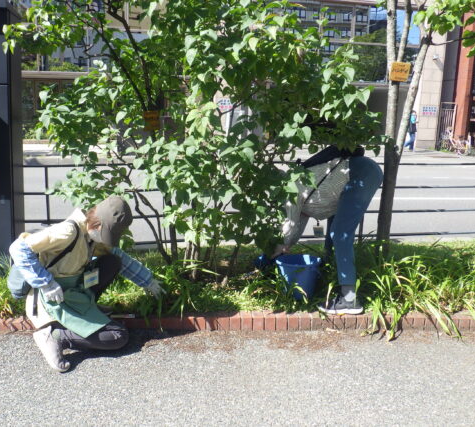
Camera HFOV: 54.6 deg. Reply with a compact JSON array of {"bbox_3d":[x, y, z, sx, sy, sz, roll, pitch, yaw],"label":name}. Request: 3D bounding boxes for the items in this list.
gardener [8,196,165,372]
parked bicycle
[{"bbox_3d":[-0.842,0.327,2.533,0.740,0.850,0.600,4,12,14],"label":"gardener"},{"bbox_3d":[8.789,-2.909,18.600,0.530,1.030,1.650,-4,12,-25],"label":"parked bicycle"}]

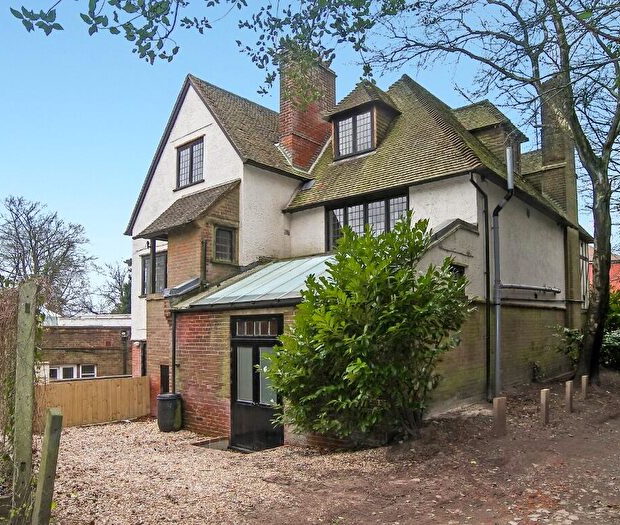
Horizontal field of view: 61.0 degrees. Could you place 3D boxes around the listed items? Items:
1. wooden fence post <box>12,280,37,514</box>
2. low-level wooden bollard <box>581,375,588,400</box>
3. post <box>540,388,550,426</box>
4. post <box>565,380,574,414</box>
[{"bbox_3d":[-2.336,1.099,4.303,0.125,1.892,0.110,-1,-6,-14],"label":"wooden fence post"},{"bbox_3d":[5.759,2.626,11.000,0.100,0.540,0.100,5,-9,-34],"label":"low-level wooden bollard"},{"bbox_3d":[3.628,2.238,8.100,0.110,0.552,0.110,1,-6,-8],"label":"post"},{"bbox_3d":[4.615,2.395,9.350,0.100,0.570,0.100,5,-9,-34],"label":"post"}]

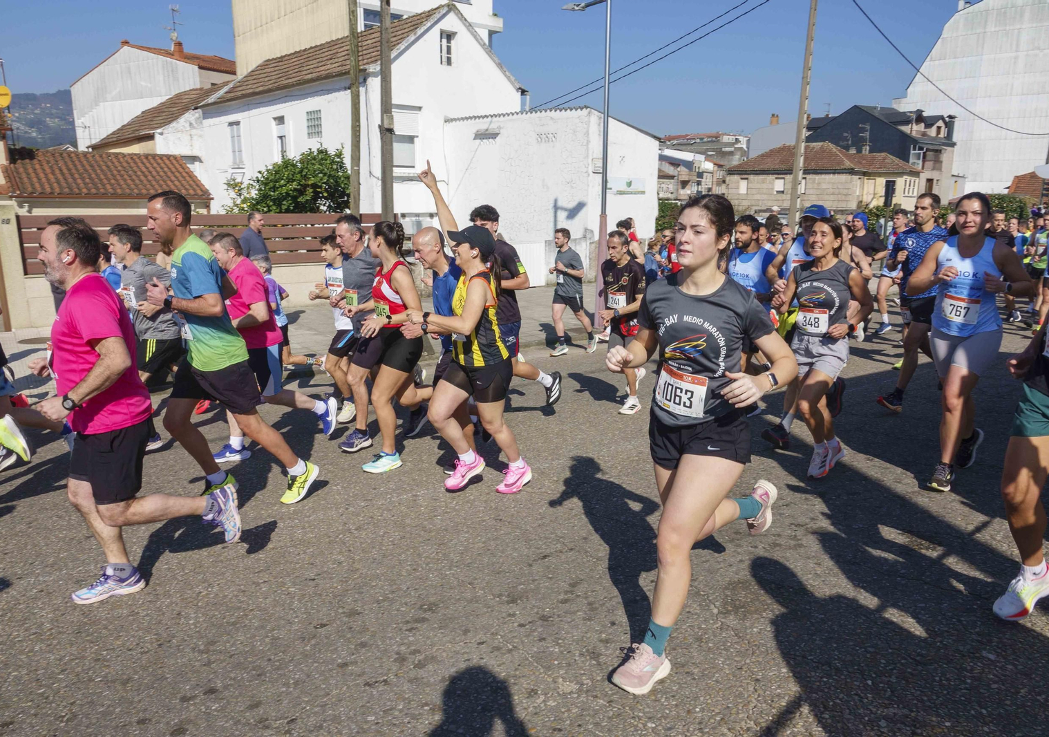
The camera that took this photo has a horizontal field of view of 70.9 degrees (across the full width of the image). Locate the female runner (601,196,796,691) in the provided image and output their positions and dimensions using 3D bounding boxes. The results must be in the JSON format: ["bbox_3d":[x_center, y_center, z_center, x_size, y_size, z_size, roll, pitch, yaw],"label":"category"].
[{"bbox_3d":[0.596,0.244,2.505,0.820,1.630,0.560,-11,16,-43],"label":"female runner"}]

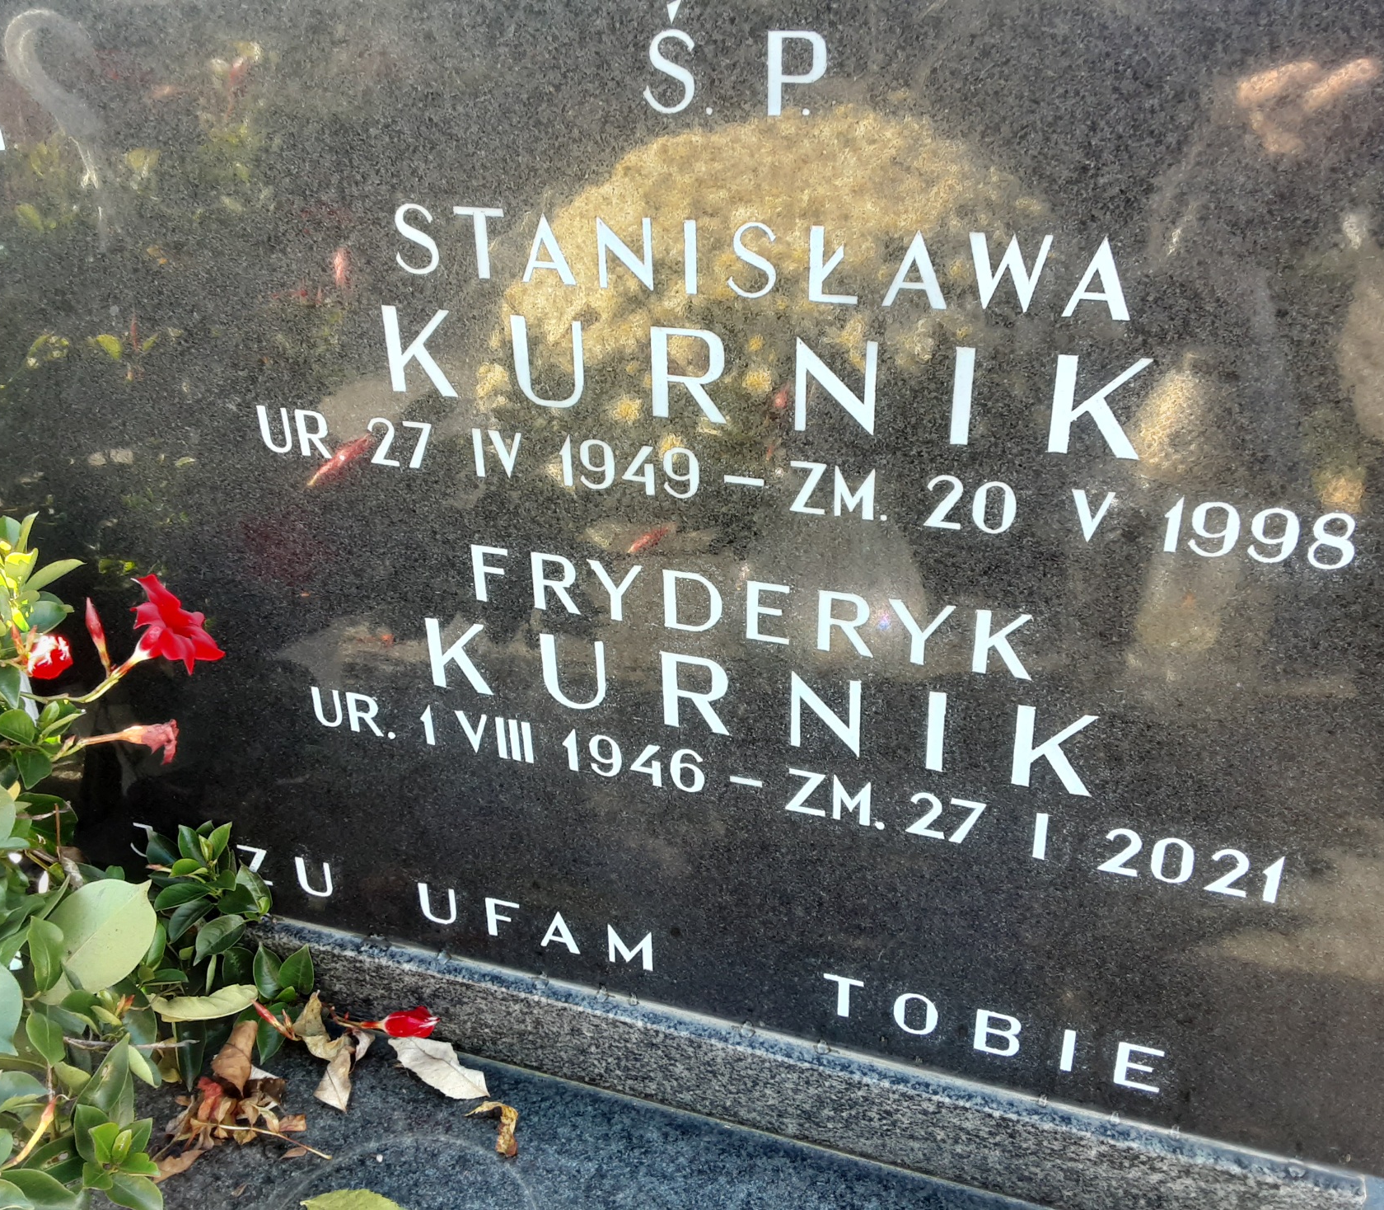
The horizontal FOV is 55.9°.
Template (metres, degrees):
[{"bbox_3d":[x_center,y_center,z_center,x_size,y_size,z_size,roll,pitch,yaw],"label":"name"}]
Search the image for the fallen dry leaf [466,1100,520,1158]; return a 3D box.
[{"bbox_3d":[-0.117,0.309,0.774,0.041,0.011,0.022,23,41,36],"label":"fallen dry leaf"}]

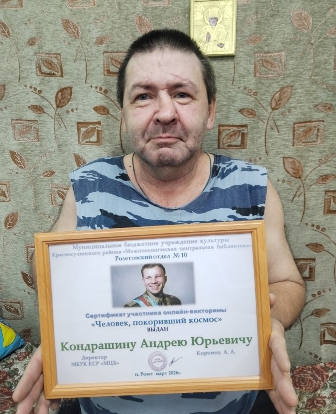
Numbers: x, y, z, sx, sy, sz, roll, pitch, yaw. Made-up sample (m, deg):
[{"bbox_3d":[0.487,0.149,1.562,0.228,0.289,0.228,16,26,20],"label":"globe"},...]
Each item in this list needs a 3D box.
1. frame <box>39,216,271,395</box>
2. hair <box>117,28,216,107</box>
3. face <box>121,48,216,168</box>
[{"bbox_3d":[-0.020,0.148,0.480,0.325,0.239,0.016,-3,1,2],"label":"frame"},{"bbox_3d":[0.001,-0.241,0.634,0.178,0.155,0.190,2,13,3],"label":"hair"},{"bbox_3d":[0.002,-0.166,0.588,0.165,0.187,0.140,2,13,3],"label":"face"}]

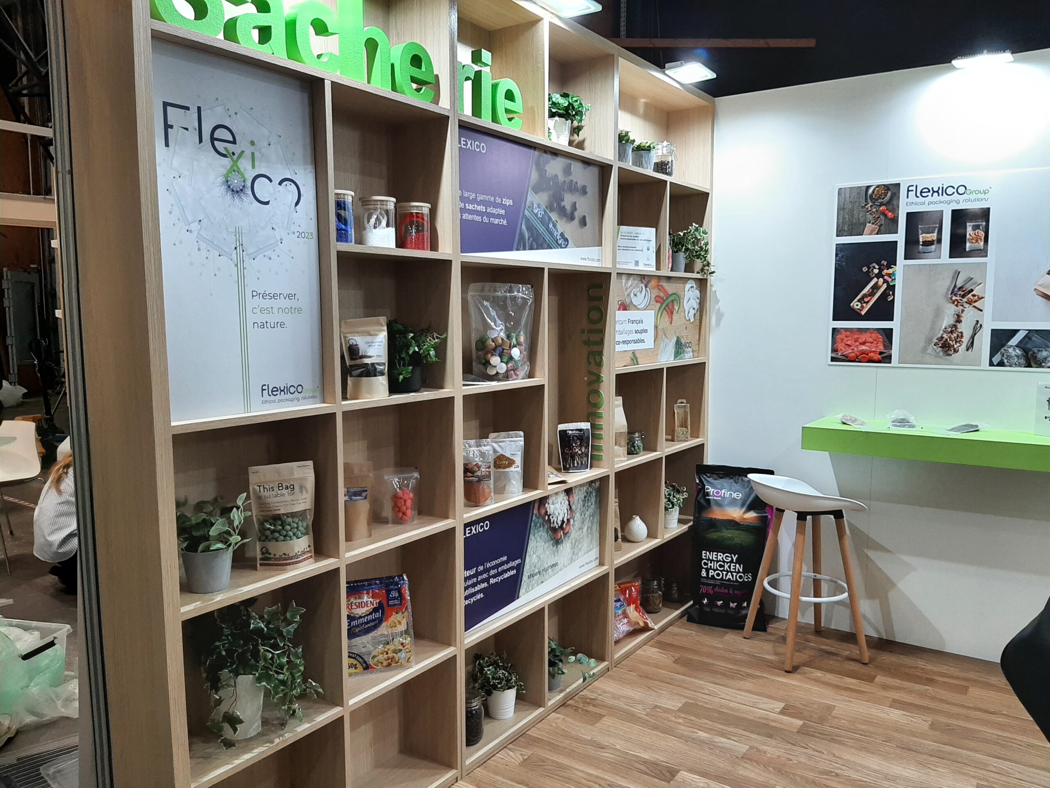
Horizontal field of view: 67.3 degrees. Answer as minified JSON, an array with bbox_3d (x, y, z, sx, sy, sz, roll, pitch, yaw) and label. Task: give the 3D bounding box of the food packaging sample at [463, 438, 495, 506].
[{"bbox_3d":[-0.169,0.262,2.640,0.132,0.224,0.065,-2,6,-16],"label":"food packaging sample"}]

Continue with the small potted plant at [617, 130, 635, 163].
[{"bbox_3d":[0.402,-1.016,3.293,0.110,0.159,0.110,4,8,36],"label":"small potted plant"}]

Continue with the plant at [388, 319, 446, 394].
[{"bbox_3d":[-0.351,-0.119,2.410,0.175,0.219,0.175,4,8,36],"label":"plant"}]

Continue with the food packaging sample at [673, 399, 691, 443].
[{"bbox_3d":[0.781,0.131,3.938,0.068,0.206,0.045,0,6,-2],"label":"food packaging sample"}]

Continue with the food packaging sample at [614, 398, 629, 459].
[{"bbox_3d":[0.383,0.149,3.472,0.120,0.278,0.070,-5,8,-36],"label":"food packaging sample"}]

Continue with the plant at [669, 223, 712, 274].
[{"bbox_3d":[0.801,-0.691,3.823,0.180,0.250,0.200,4,7,36],"label":"plant"}]

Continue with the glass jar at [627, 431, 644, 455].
[{"bbox_3d":[0.495,0.222,3.602,0.092,0.098,0.092,0,6,0],"label":"glass jar"}]

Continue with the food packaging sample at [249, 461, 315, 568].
[{"bbox_3d":[-0.629,0.313,2.051,0.162,0.265,0.075,-4,7,-30],"label":"food packaging sample"}]

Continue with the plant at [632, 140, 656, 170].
[{"bbox_3d":[0.530,-1.049,3.534,0.103,0.140,0.103,0,6,0],"label":"plant"}]

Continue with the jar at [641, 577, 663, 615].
[{"bbox_3d":[0.629,0.994,3.906,0.112,0.156,0.112,0,6,0],"label":"jar"}]

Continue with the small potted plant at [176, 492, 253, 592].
[{"bbox_3d":[-0.779,0.357,1.938,0.188,0.228,0.193,4,8,36],"label":"small potted plant"}]

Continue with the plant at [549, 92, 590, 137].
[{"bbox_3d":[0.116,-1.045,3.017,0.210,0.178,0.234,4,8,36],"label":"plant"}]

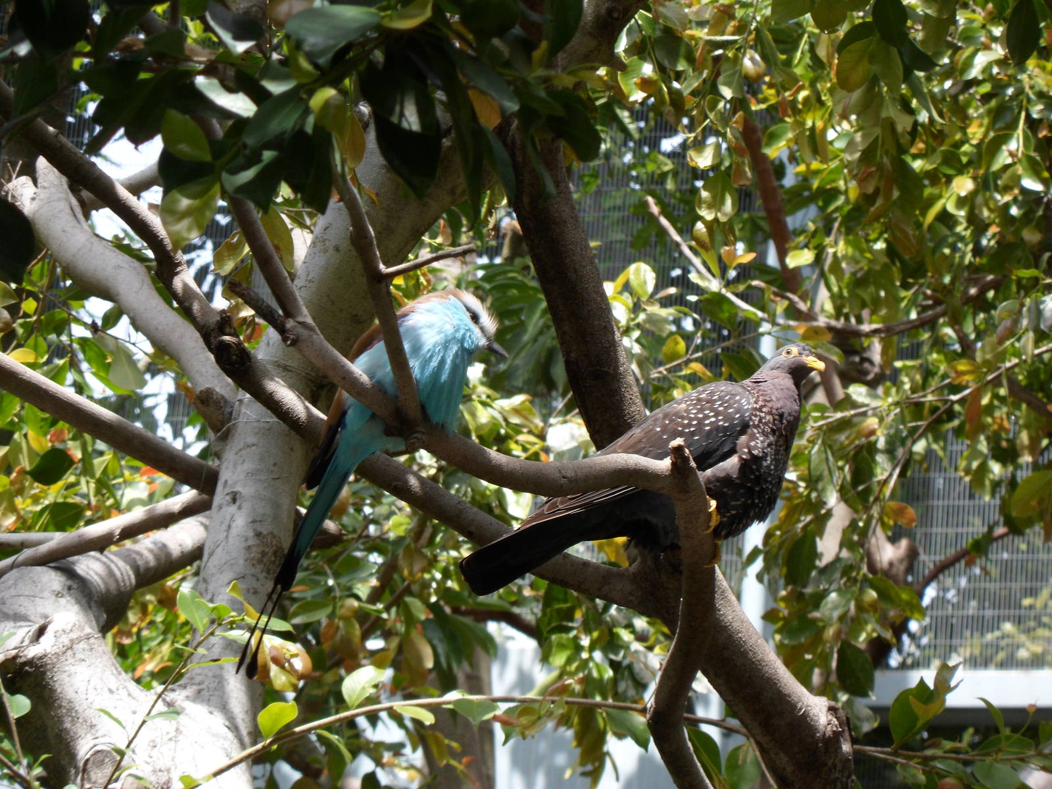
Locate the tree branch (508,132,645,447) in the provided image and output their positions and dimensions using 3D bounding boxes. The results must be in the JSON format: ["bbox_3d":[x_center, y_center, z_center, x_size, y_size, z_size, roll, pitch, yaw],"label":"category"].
[{"bbox_3d":[0.046,-0.095,7.400,0.052,0.315,0.052,-15,-10,0],"label":"tree branch"}]

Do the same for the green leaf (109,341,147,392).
[{"bbox_3d":[-0.374,-0.026,7.691,0.034,0.050,0.011,-15,18,-1],"label":"green leaf"}]

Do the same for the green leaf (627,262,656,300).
[{"bbox_3d":[0.115,-0.113,8.198,0.030,0.041,0.011,-11,-18,8],"label":"green leaf"}]

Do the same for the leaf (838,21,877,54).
[{"bbox_3d":[0.316,-0.337,7.786,0.050,0.032,0.011,-40,-12,-3],"label":"leaf"}]

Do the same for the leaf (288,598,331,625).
[{"bbox_3d":[-0.206,0.206,7.795,0.046,0.026,0.011,-23,-20,-9],"label":"leaf"}]

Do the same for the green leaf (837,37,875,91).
[{"bbox_3d":[0.306,-0.306,7.600,0.036,0.056,0.015,25,-11,2],"label":"green leaf"}]

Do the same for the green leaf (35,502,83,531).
[{"bbox_3d":[-0.438,0.114,7.687,0.051,0.031,0.011,-22,15,6],"label":"green leaf"}]

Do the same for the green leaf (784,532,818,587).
[{"bbox_3d":[0.265,0.159,7.900,0.029,0.055,0.014,13,-11,7],"label":"green leaf"}]

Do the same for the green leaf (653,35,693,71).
[{"bbox_3d":[0.142,-0.329,7.900,0.044,0.034,0.016,45,0,13],"label":"green leaf"}]

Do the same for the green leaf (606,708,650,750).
[{"bbox_3d":[0.091,0.302,7.400,0.054,0.030,0.016,45,-16,6],"label":"green leaf"}]

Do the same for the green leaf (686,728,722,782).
[{"bbox_3d":[0.159,0.323,7.341,0.028,0.058,0.011,-31,7,11],"label":"green leaf"}]

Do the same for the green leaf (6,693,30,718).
[{"bbox_3d":[-0.445,0.272,7.181,0.022,0.025,0.011,35,-17,5],"label":"green leaf"}]

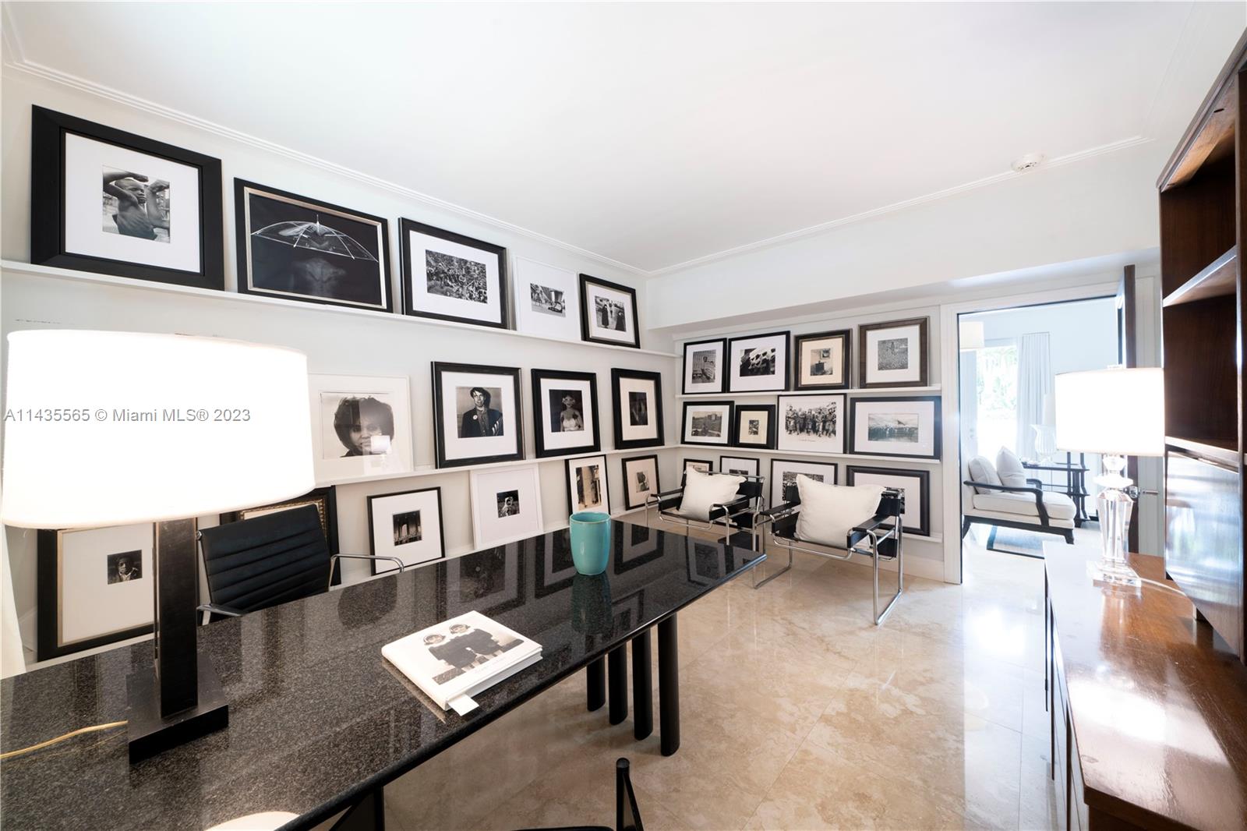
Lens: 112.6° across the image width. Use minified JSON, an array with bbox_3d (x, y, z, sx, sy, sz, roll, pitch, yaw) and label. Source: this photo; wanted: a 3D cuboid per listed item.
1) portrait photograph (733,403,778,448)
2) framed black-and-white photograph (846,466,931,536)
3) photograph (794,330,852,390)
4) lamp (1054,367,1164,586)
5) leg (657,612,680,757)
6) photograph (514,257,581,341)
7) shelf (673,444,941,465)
[{"bbox_3d":[1.268,0.110,3.996,0.400,0.411,0.035,0,-5,39],"label":"portrait photograph"},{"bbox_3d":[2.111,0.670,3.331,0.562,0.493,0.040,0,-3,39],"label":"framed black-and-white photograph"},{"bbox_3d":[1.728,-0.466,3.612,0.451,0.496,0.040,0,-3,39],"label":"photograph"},{"bbox_3d":[1.699,0.198,1.440,0.286,0.730,0.286,-2,1,-44],"label":"lamp"},{"bbox_3d":[0.178,0.958,1.639,0.095,0.720,0.057,-2,1,-44],"label":"leg"},{"bbox_3d":[-0.620,-0.952,3.476,0.618,0.599,0.045,-2,-2,-44],"label":"photograph"},{"bbox_3d":[1.485,0.337,3.859,2.325,0.033,0.090,0,1,41],"label":"shelf"}]

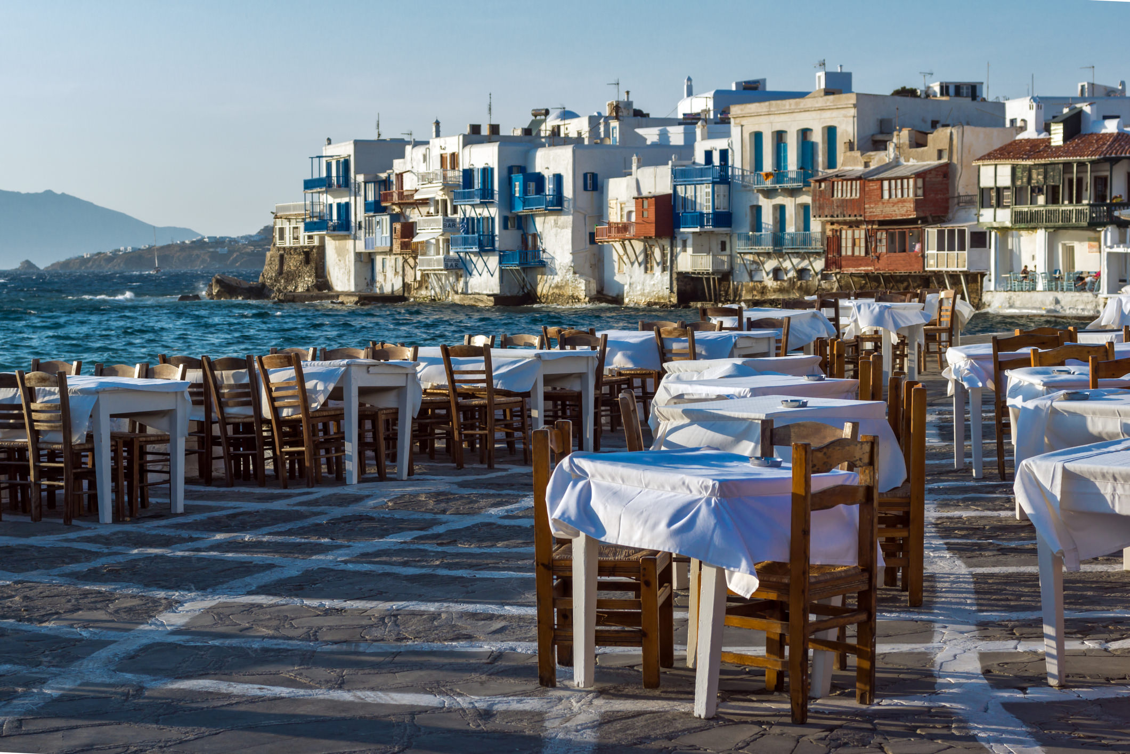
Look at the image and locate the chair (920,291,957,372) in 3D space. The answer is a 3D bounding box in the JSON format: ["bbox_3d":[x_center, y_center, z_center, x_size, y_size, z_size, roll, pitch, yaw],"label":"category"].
[{"bbox_3d":[3.910,-0.492,22.200,0.410,0.870,0.420,-1,3,-10],"label":"chair"}]

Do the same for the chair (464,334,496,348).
[{"bbox_3d":[-0.800,0.110,16.400,0.450,0.860,0.420,-2,4,-37],"label":"chair"}]

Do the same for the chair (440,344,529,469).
[{"bbox_3d":[-0.550,0.193,14.759,0.420,0.865,0.460,3,4,42],"label":"chair"}]

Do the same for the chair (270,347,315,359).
[{"bbox_3d":[-1.943,0.226,13.850,0.420,0.840,0.460,2,4,33],"label":"chair"}]

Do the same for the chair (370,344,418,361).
[{"bbox_3d":[-1.250,0.231,13.870,0.420,0.860,0.450,2,4,33],"label":"chair"}]

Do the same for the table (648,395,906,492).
[{"bbox_3d":[0.875,0.491,8.917,0.750,0.750,0.750,-3,4,-42],"label":"table"}]

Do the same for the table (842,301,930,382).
[{"bbox_3d":[3.170,-0.329,20.500,0.680,0.760,0.660,-3,4,-40],"label":"table"}]

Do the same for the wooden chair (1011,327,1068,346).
[{"bbox_3d":[3.350,0.098,14.650,0.430,0.870,0.450,-1,3,-12],"label":"wooden chair"}]

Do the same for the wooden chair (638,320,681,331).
[{"bbox_3d":[0.667,-0.033,17.301,0.420,0.840,0.460,2,4,33],"label":"wooden chair"}]

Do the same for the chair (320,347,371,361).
[{"bbox_3d":[-1.620,0.238,14.311,0.420,0.865,0.450,2,4,36],"label":"chair"}]

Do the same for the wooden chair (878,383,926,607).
[{"bbox_3d":[1.257,0.478,8.776,0.440,0.880,0.440,0,3,3],"label":"wooden chair"}]

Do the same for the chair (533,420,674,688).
[{"bbox_3d":[0.142,0.602,7.310,0.440,0.875,0.420,0,3,8],"label":"chair"}]

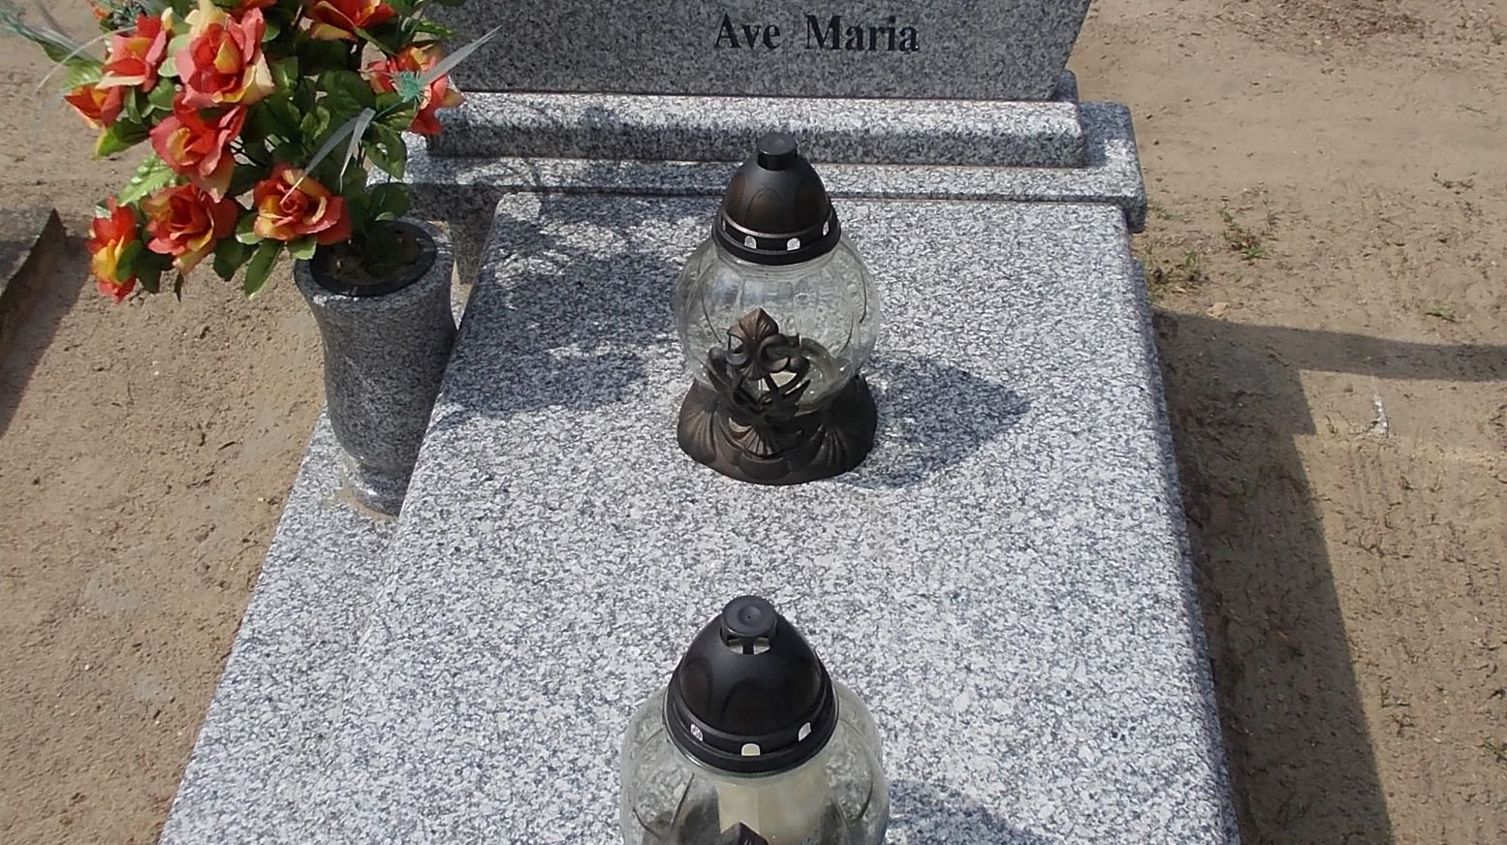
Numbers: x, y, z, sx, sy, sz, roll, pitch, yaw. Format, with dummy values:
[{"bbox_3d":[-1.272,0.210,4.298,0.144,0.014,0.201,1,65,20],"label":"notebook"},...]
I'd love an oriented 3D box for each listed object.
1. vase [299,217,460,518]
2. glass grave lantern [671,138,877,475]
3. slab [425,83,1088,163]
[{"bbox_3d":[-0.394,-0.049,1.751,0.163,0.308,0.163,2,44,4],"label":"vase"},{"bbox_3d":[0.021,-0.121,1.480,0.193,0.319,0.187,-1,44,1],"label":"glass grave lantern"},{"bbox_3d":[0.003,-0.366,1.908,0.757,0.040,0.156,2,44,4],"label":"slab"}]

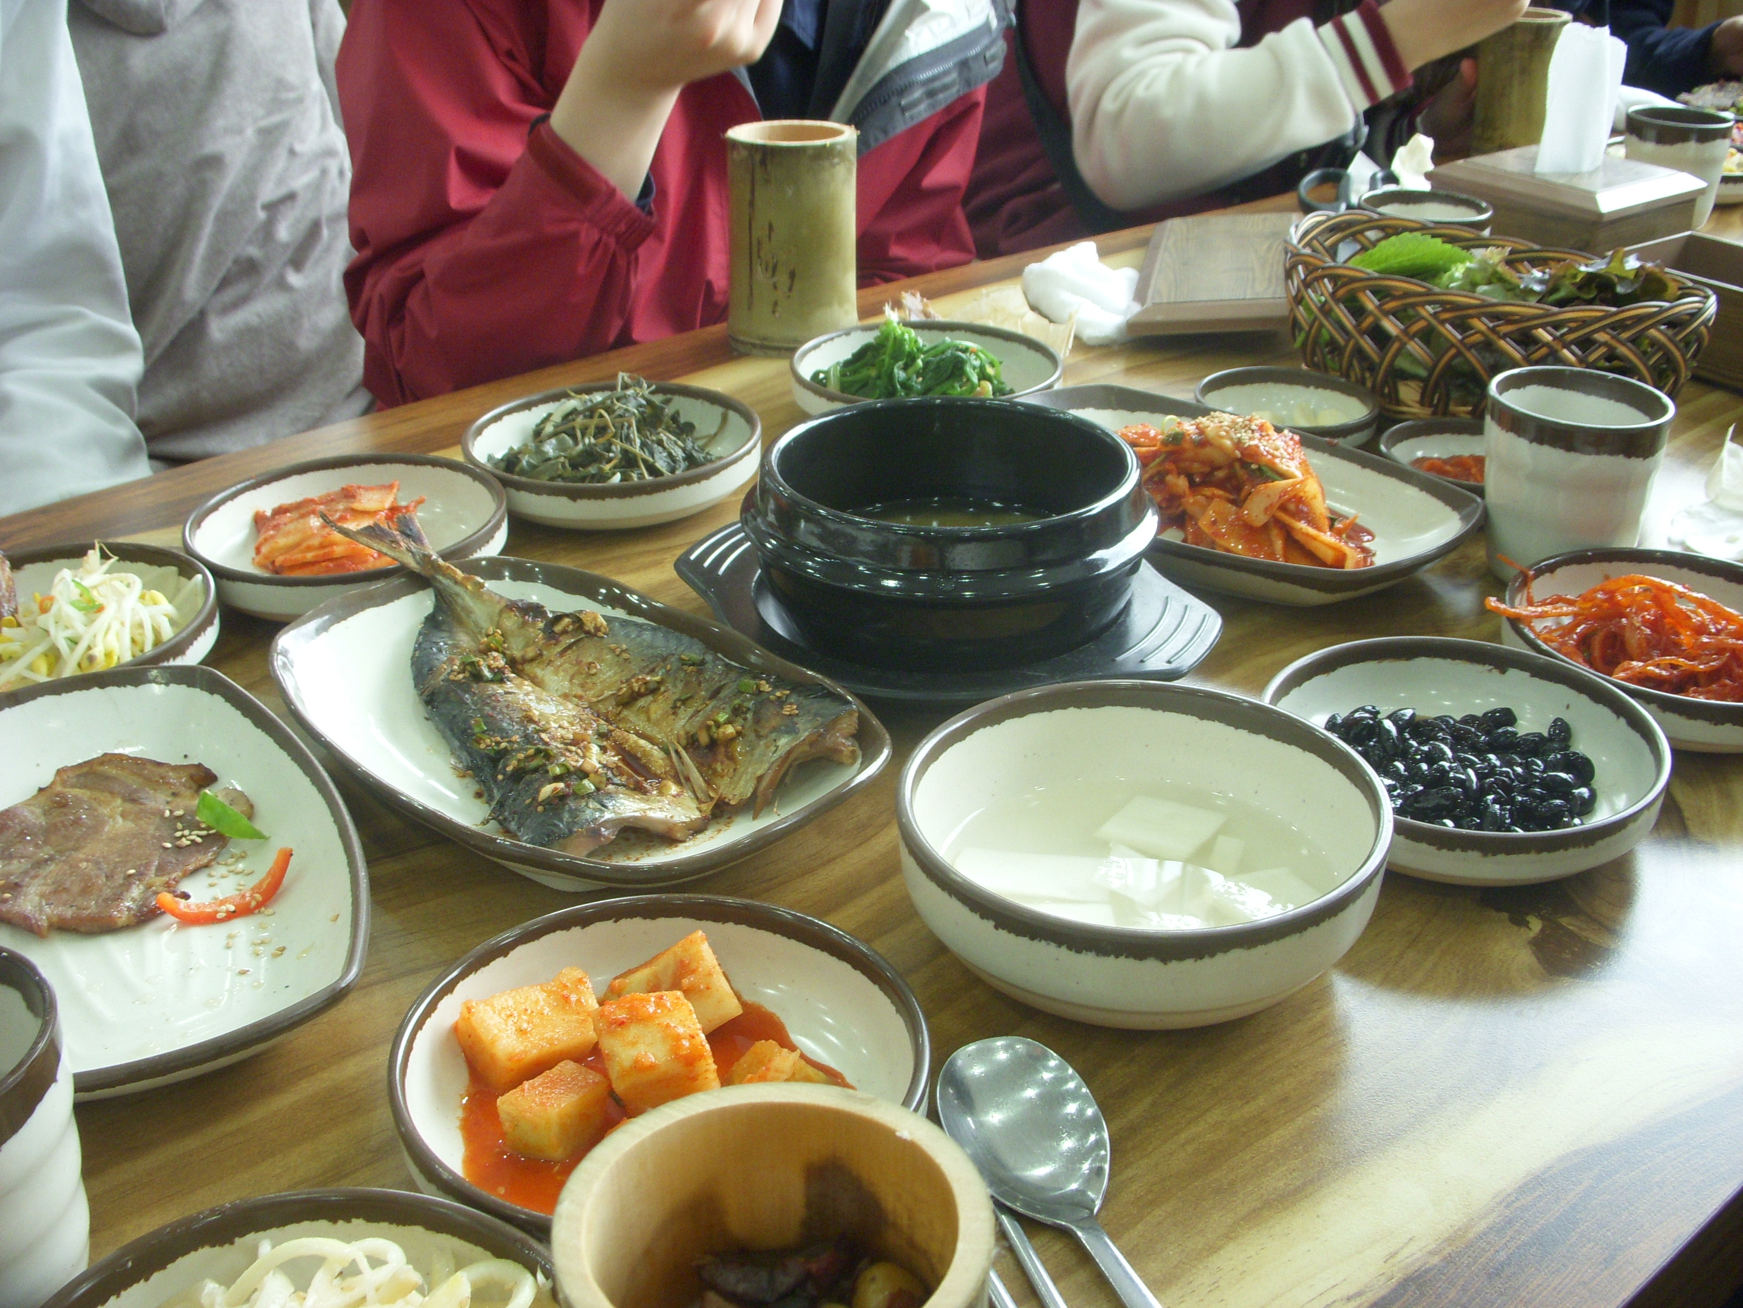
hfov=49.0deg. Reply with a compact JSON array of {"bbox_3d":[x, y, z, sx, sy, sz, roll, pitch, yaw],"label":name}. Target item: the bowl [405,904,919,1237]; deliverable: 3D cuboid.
[{"bbox_3d":[-0.057,0.118,0.521,0.141,0.031,0.141,-1,27,0],"label":"bowl"}]

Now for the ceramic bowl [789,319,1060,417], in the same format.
[{"bbox_3d":[0.029,-0.140,1.019,0.143,0.031,0.143,-1,27,0],"label":"ceramic bowl"}]

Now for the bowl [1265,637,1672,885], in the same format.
[{"bbox_3d":[0.202,0.038,0.665,0.138,0.030,0.138,0,27,0],"label":"bowl"}]

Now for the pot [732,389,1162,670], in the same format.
[{"bbox_3d":[0.032,-0.048,0.776,0.164,0.071,0.164,0,27,0],"label":"pot"}]

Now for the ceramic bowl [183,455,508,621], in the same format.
[{"bbox_3d":[-0.233,-0.049,0.860,0.140,0.031,0.140,0,27,0],"label":"ceramic bowl"}]

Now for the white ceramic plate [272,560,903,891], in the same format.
[{"bbox_3d":[-0.115,0.027,0.698,0.263,0.031,0.156,21,34,36],"label":"white ceramic plate"}]

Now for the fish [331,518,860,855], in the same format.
[{"bbox_3d":[-0.120,0.007,0.701,0.250,0.041,0.140,23,35,38],"label":"fish"}]

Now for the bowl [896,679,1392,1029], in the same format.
[{"bbox_3d":[0.084,0.065,0.599,0.148,0.050,0.148,0,27,0],"label":"bowl"}]

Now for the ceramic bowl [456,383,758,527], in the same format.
[{"bbox_3d":[-0.125,-0.093,0.927,0.143,0.031,0.143,-1,27,0],"label":"ceramic bowl"}]

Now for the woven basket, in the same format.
[{"bbox_3d":[0.321,-0.176,1.032,0.235,0.075,0.125,24,36,39],"label":"woven basket"}]

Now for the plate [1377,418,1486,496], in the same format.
[{"bbox_3d":[0.286,-0.084,0.911,0.088,0.028,0.088,0,27,0],"label":"plate"}]

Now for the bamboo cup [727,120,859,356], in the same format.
[{"bbox_3d":[-0.045,-0.242,1.117,0.074,0.119,0.074,-1,27,-2],"label":"bamboo cup"}]

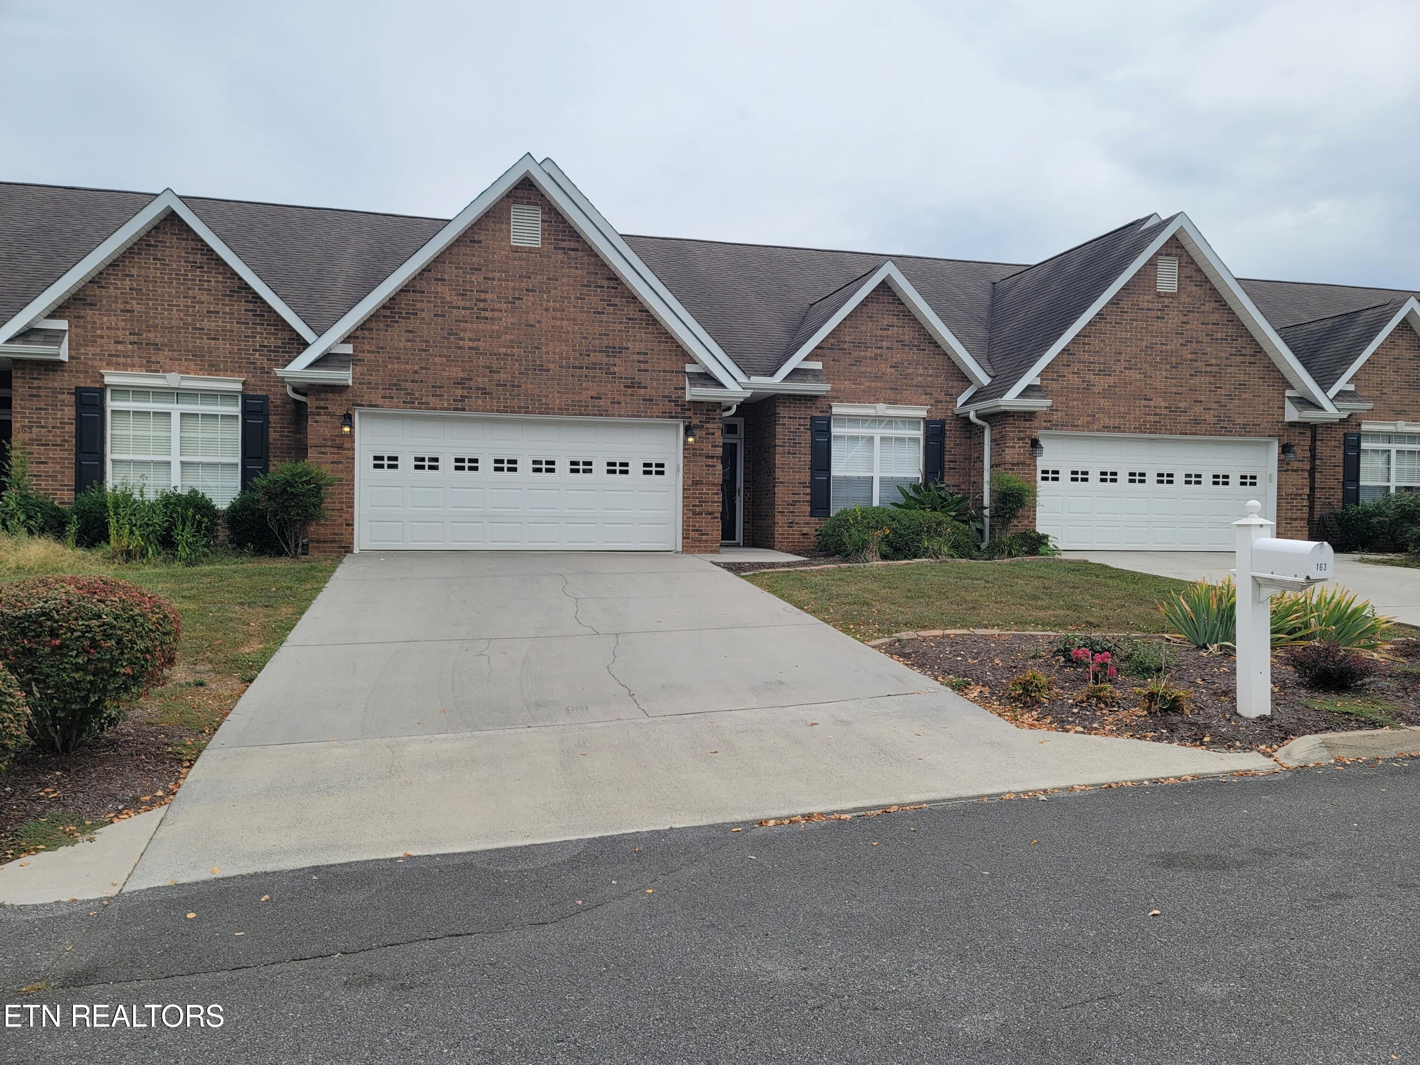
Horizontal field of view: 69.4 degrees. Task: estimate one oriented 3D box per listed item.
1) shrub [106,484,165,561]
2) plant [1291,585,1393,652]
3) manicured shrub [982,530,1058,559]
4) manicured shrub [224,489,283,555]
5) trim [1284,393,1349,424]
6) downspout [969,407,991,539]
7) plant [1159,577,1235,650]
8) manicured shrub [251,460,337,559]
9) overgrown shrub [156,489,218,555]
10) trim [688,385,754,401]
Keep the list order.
[{"bbox_3d":[-8.184,-0.142,14.604,0.837,1.057,0.750,1,1,-13],"label":"shrub"},{"bbox_3d":[6.109,0.828,9.943,0.950,0.616,0.800,1,1,-13],"label":"plant"},{"bbox_3d":[5.331,0.201,17.663,1.242,0.482,0.950,1,1,-13],"label":"manicured shrub"},{"bbox_3d":[-6.837,-0.151,15.489,1.022,0.959,1.000,1,1,-13],"label":"manicured shrub"},{"bbox_3d":[11.451,-2.328,19.371,0.970,0.450,0.430,1,1,-13],"label":"trim"},{"bbox_3d":[4.898,-0.976,18.648,0.370,2.440,0.110,1,1,-13],"label":"downspout"},{"bbox_3d":[4.703,0.780,9.814,0.800,0.659,0.750,1,1,-13],"label":"plant"},{"bbox_3d":[-6.190,-0.339,15.280,1.322,1.379,1.250,1,1,-13],"label":"manicured shrub"},{"bbox_3d":[-7.739,-0.156,15.172,0.919,0.955,0.950,1,1,-13],"label":"overgrown shrub"},{"bbox_3d":[0.147,-2.240,16.524,0.960,0.260,0.450,1,1,-13],"label":"trim"}]

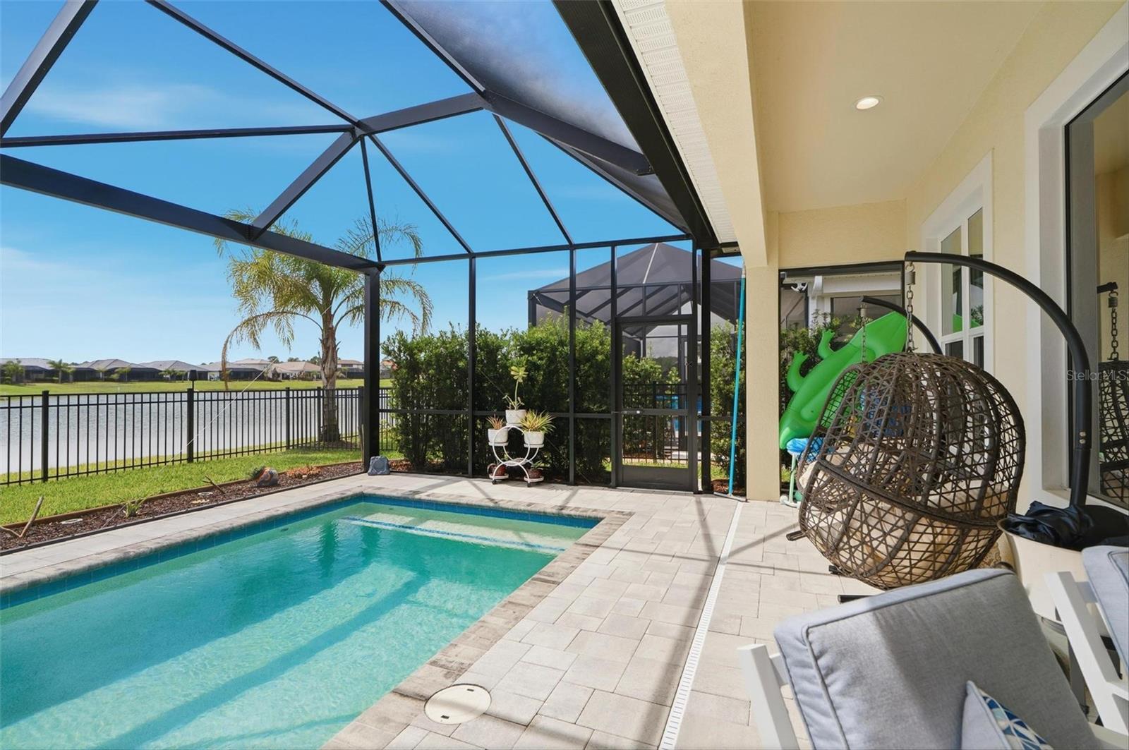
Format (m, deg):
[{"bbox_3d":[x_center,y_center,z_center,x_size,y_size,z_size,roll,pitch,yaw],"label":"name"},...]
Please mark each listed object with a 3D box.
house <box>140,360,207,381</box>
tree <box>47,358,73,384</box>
[{"bbox_3d":[-104.474,-1.179,134.000,14.000,5.600,13.500,0,-1,23],"label":"house"},{"bbox_3d":[-106.709,-0.840,106.000,4.200,5.200,4.200,0,-1,0],"label":"tree"}]

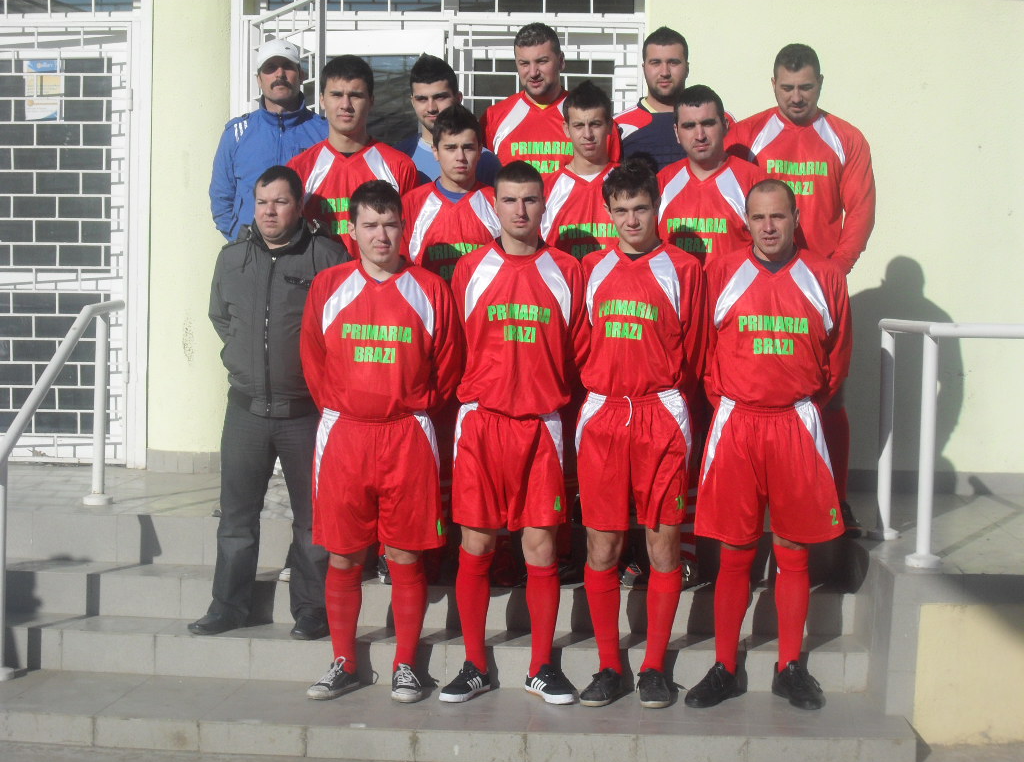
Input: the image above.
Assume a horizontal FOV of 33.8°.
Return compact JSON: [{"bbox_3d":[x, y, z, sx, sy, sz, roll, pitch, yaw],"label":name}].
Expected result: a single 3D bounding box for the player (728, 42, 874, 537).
[{"bbox_3d":[1.066,-0.365,6.298,0.580,1.816,0.400,1,3,10],"label":"player"}]

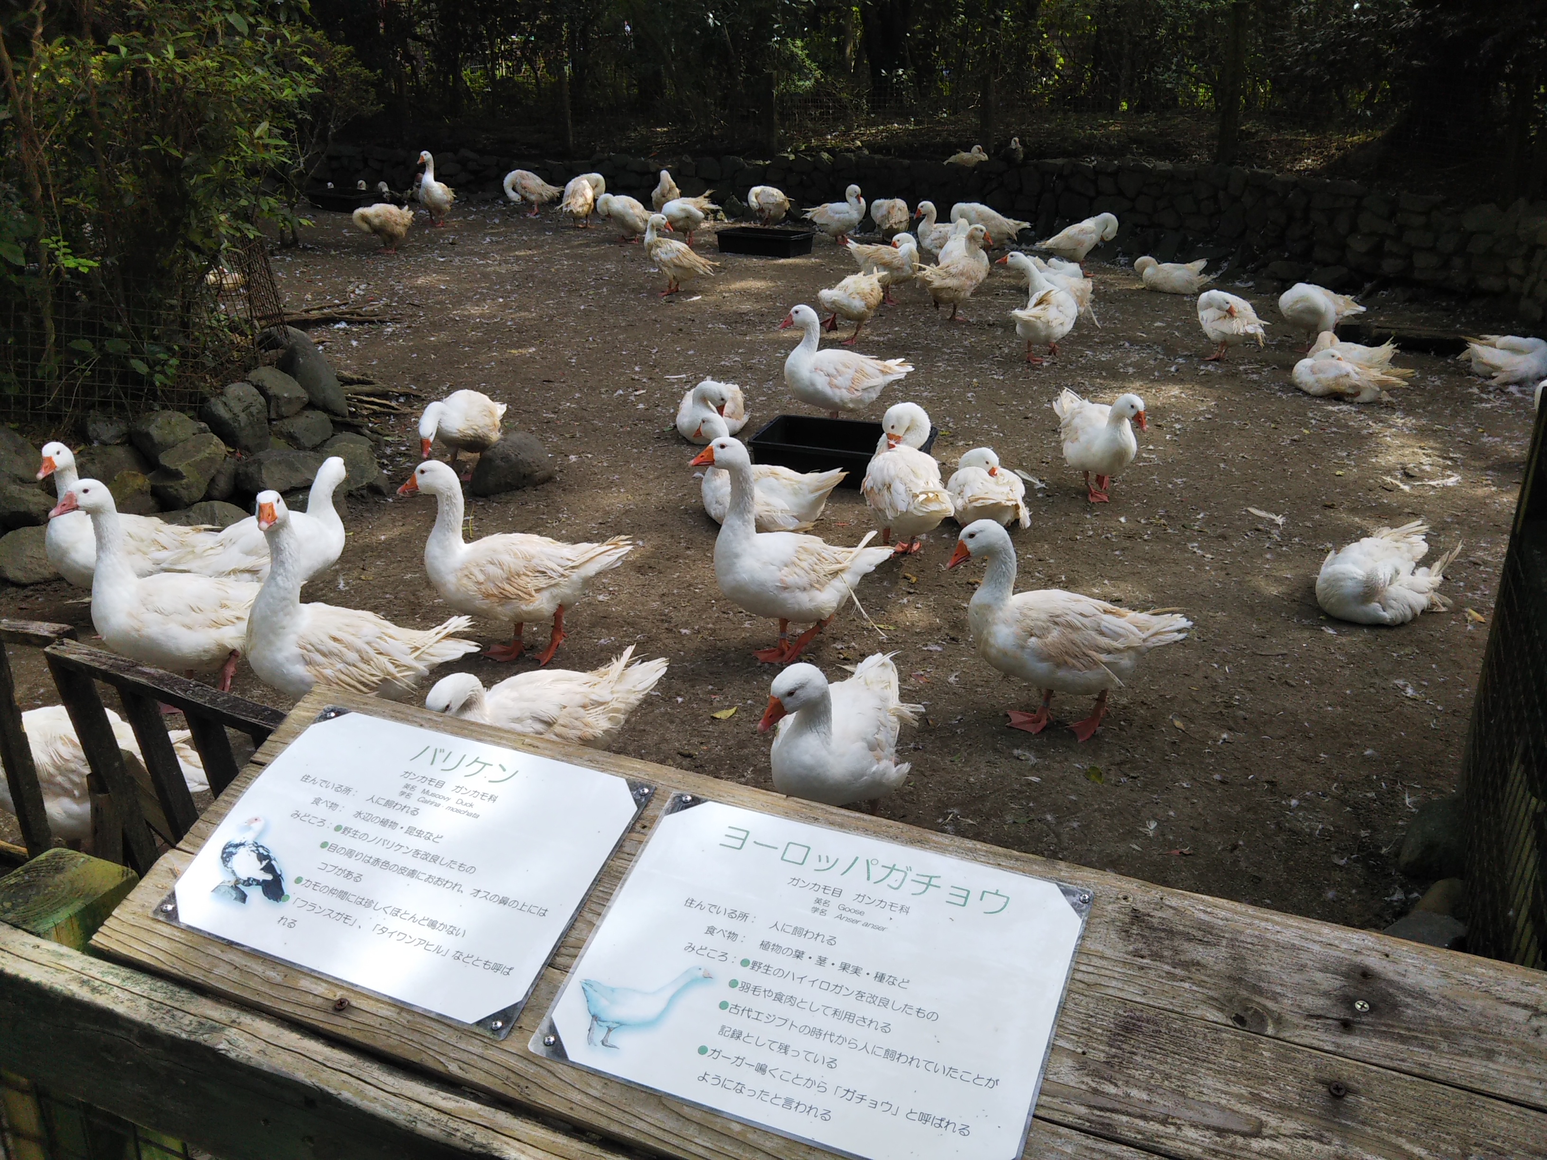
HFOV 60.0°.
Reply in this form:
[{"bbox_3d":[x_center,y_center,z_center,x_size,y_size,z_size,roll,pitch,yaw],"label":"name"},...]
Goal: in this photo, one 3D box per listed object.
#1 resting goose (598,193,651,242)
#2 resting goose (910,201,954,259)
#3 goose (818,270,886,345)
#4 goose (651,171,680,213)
[{"bbox_3d":[-1.275,-3.139,11.609,0.520,0.400,0.280,-6,23,-16],"label":"resting goose"},{"bbox_3d":[1.507,-2.902,11.189,0.640,0.540,0.270,-1,22,-5],"label":"resting goose"},{"bbox_3d":[0.462,-1.644,8.042,0.516,0.390,0.267,-15,27,-34],"label":"goose"},{"bbox_3d":[-1.066,-3.811,13.328,0.280,0.530,0.500,-1,22,-6],"label":"goose"}]

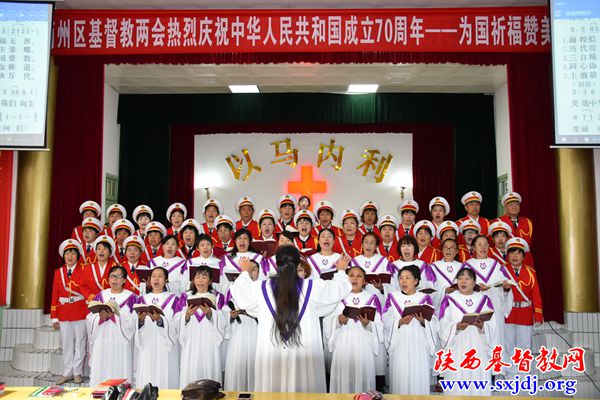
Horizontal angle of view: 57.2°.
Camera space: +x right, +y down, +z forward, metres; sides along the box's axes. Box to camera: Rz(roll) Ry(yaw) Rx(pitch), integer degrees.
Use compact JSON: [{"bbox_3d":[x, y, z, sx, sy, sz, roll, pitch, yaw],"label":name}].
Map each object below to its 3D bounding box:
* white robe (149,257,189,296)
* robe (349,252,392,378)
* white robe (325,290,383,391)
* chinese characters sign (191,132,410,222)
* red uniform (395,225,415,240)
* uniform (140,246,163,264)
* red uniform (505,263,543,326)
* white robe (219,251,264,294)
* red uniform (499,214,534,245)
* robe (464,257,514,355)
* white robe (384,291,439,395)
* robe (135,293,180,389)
[{"bbox_3d":[-1.327,1.182,5.538,0.430,1.220,0.360,0,-5,-3],"label":"white robe"},{"bbox_3d":[0.727,1.167,5.539,0.440,1.230,0.360,-1,-5,7],"label":"robe"},{"bbox_3d":[0.499,1.412,4.896,0.500,1.200,0.370,-1,-5,7],"label":"white robe"},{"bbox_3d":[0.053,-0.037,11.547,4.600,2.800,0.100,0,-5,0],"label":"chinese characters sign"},{"bbox_3d":[1.351,0.631,6.821,0.420,0.680,0.270,0,-5,3],"label":"red uniform"},{"bbox_3d":[-1.747,0.889,6.620,0.470,0.680,0.270,1,-5,-8],"label":"uniform"},{"bbox_3d":[2.486,1.055,6.170,0.490,0.680,0.270,-1,-5,12],"label":"red uniform"},{"bbox_3d":[-0.629,1.226,5.962,0.520,1.330,0.360,0,-5,-4],"label":"white robe"},{"bbox_3d":[2.815,0.529,7.119,0.500,0.710,0.270,-1,-5,10],"label":"red uniform"},{"bbox_3d":[1.932,1.196,5.637,0.500,1.200,0.370,0,-5,-2],"label":"robe"},{"bbox_3d":[1.019,1.413,5.026,0.500,1.180,0.380,-2,-5,22],"label":"white robe"},{"bbox_3d":[-1.425,1.528,5.446,0.520,1.250,0.380,0,-5,-3],"label":"robe"}]

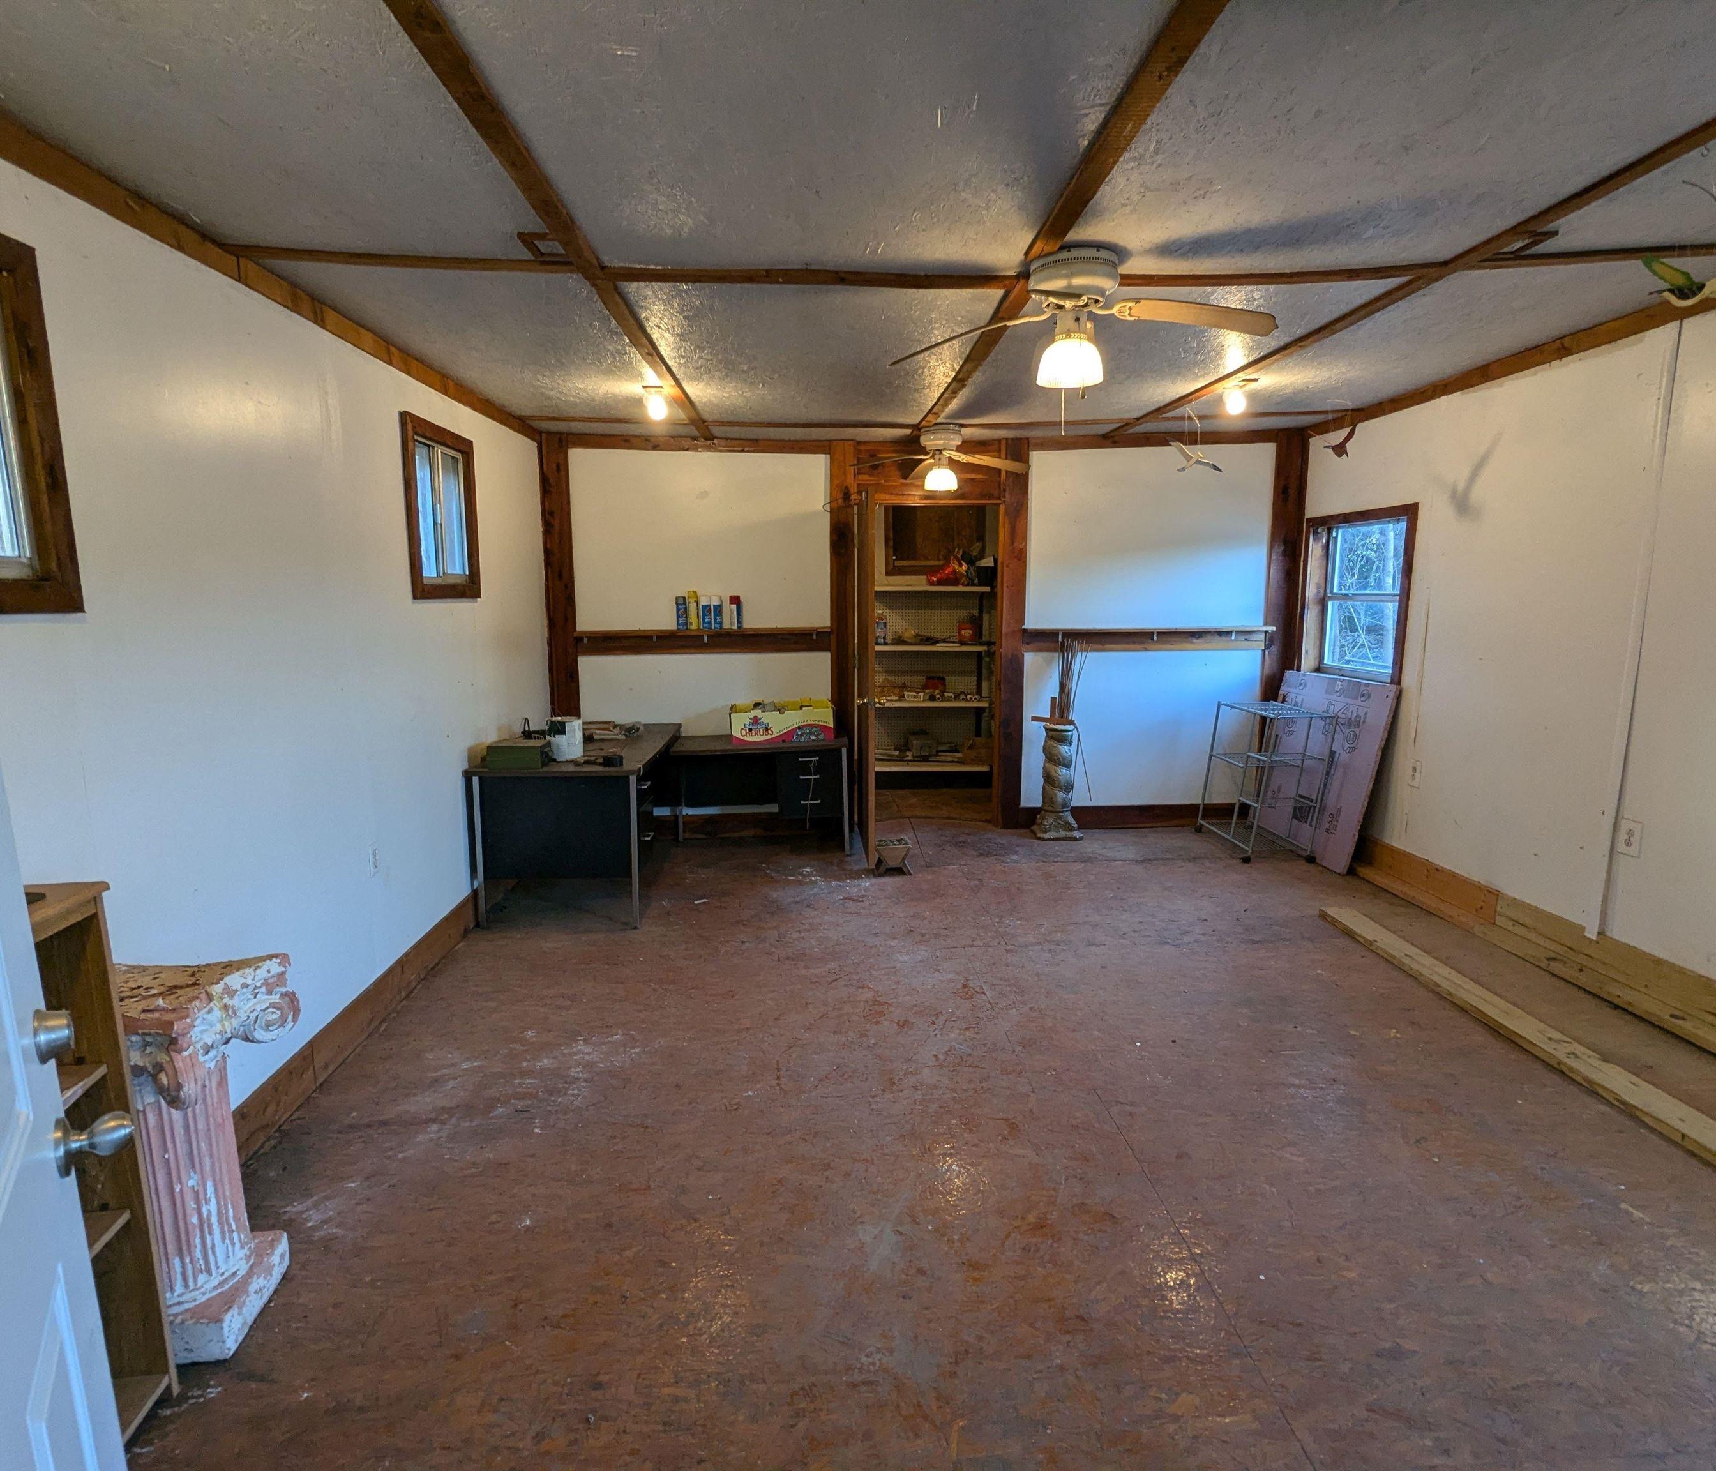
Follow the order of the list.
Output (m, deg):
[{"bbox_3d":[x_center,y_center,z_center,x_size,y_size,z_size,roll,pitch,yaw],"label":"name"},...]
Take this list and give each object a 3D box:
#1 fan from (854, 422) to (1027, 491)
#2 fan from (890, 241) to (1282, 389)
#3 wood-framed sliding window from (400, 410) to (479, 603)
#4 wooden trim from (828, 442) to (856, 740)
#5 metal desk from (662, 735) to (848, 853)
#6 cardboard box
[{"bbox_3d":[0.451,-1.482,4.862,1.072,0.329,1.072,-1,9,-2],"label":"fan"},{"bbox_3d":[0.586,-1.130,2.475,1.072,0.329,1.072,1,9,13],"label":"fan"},{"bbox_3d":[-1.795,-0.948,3.886,0.070,0.718,0.727,0,9,-3],"label":"wood-framed sliding window"},{"bbox_3d":[-0.074,-0.686,5.531,0.146,2.120,0.055,-1,9,-2],"label":"wooden trim"},{"bbox_3d":[-0.571,0.356,5.401,1.045,0.631,0.491,-1,9,-2],"label":"metal desk"},{"bbox_3d":[-0.470,-0.081,5.461,0.595,0.190,0.390,-2,9,-12],"label":"cardboard box"}]

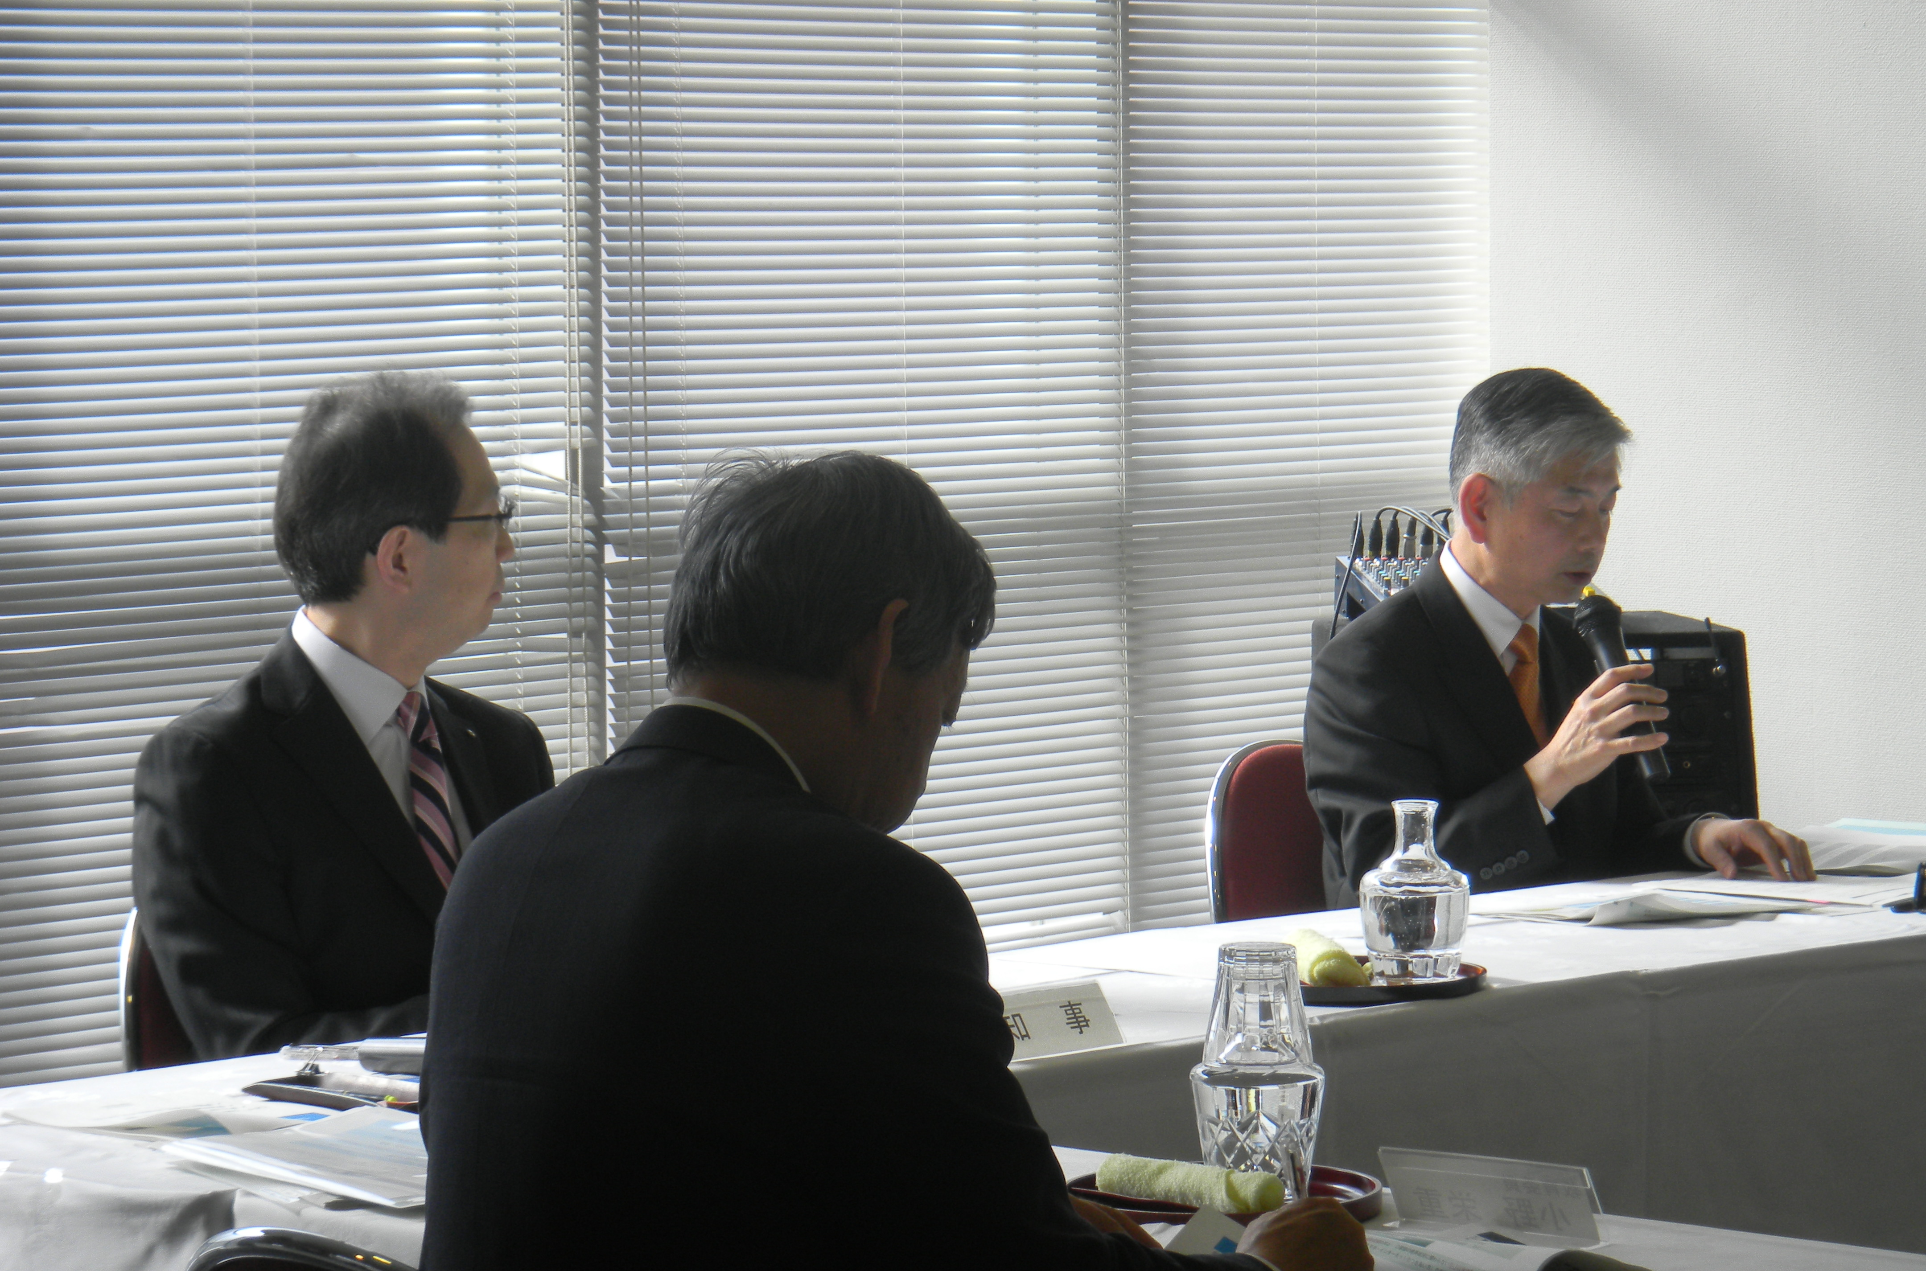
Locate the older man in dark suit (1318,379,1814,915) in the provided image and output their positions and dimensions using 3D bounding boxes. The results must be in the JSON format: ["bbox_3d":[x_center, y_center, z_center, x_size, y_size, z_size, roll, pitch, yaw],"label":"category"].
[{"bbox_3d":[0.663,0.328,7.261,0.720,1.244,0.560,3,5,41],"label":"older man in dark suit"}]

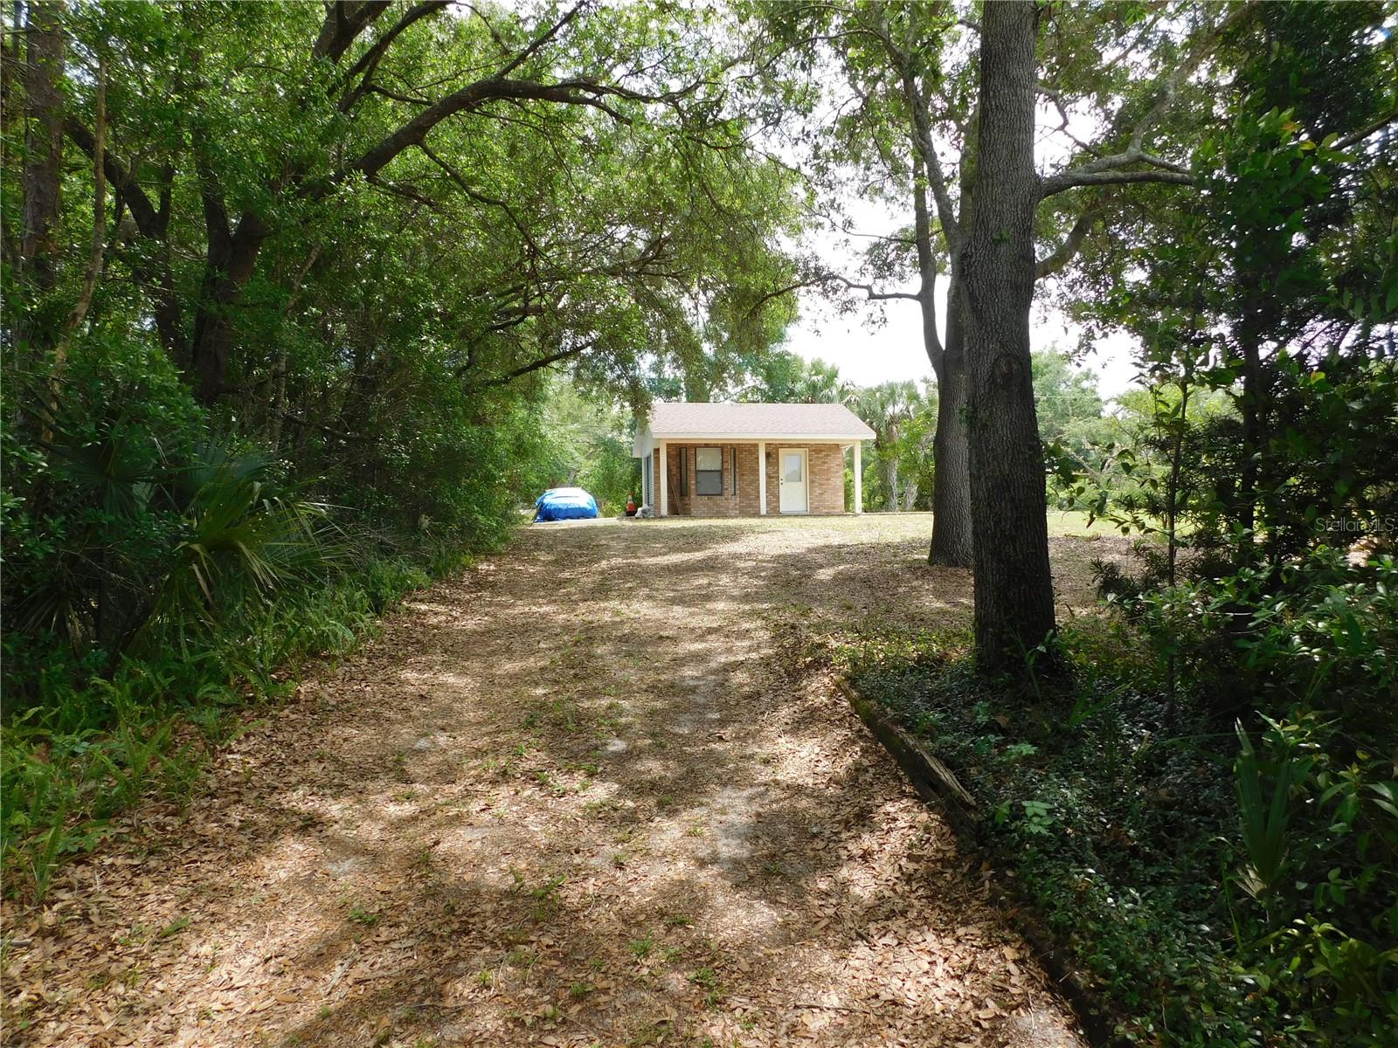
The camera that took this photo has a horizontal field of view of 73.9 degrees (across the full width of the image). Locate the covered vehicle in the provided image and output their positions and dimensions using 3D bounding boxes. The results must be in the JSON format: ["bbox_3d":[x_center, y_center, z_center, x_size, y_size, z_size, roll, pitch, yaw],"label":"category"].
[{"bbox_3d":[-5.050,-0.710,35.400,2.000,1.380,4.600,-1,0,-11],"label":"covered vehicle"}]

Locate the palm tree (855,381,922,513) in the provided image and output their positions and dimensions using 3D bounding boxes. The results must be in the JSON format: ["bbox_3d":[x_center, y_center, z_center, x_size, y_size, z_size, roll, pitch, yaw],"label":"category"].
[{"bbox_3d":[8.300,-3.370,40.700,2.950,5.800,2.950,-1,0,0],"label":"palm tree"}]

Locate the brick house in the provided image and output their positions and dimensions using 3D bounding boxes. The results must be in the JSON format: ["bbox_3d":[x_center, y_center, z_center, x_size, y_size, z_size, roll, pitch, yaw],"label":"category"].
[{"bbox_3d":[1.540,-2.200,32.000,7.000,3.880,7.100,-1,0,-9],"label":"brick house"}]

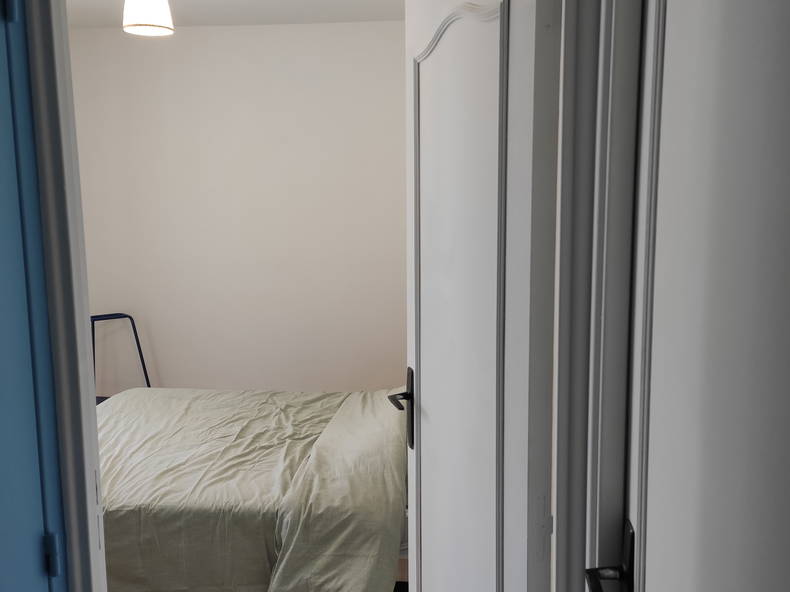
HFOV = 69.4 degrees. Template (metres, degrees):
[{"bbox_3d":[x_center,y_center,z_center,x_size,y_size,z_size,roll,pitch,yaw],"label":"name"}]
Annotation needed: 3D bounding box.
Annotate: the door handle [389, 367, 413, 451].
[{"bbox_3d":[0.028,0.315,1.521,0.064,0.227,0.132,-2,6,-14],"label":"door handle"}]

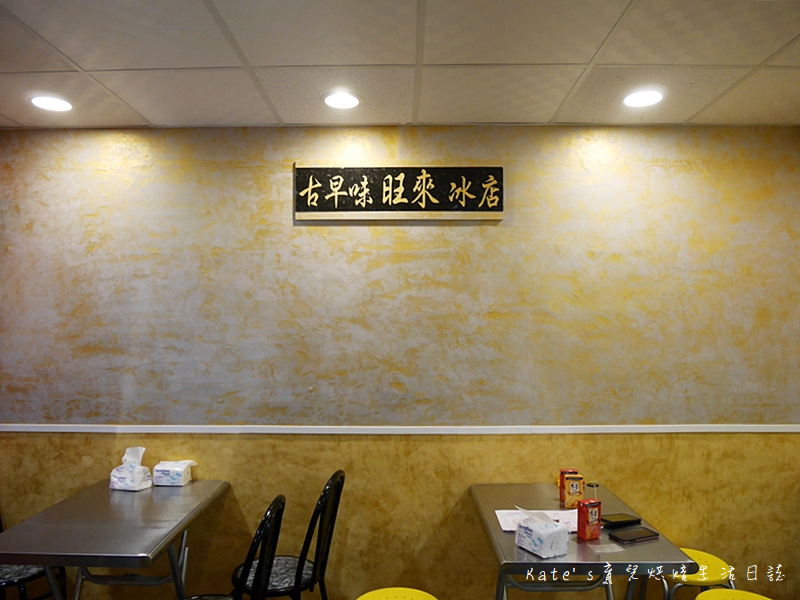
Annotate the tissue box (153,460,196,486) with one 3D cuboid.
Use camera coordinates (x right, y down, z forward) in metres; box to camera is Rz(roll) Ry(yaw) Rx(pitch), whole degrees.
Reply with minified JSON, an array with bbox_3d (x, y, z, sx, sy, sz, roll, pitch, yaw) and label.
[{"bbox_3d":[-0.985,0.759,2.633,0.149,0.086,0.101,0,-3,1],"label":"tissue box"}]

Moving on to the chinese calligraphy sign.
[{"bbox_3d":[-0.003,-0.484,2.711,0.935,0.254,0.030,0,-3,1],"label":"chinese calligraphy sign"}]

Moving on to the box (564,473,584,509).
[{"bbox_3d":[0.658,0.724,2.271,0.064,0.114,0.045,0,-3,7],"label":"box"}]

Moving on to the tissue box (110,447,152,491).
[{"bbox_3d":[-1.146,0.713,2.574,0.133,0.166,0.099,-1,-3,13],"label":"tissue box"}]

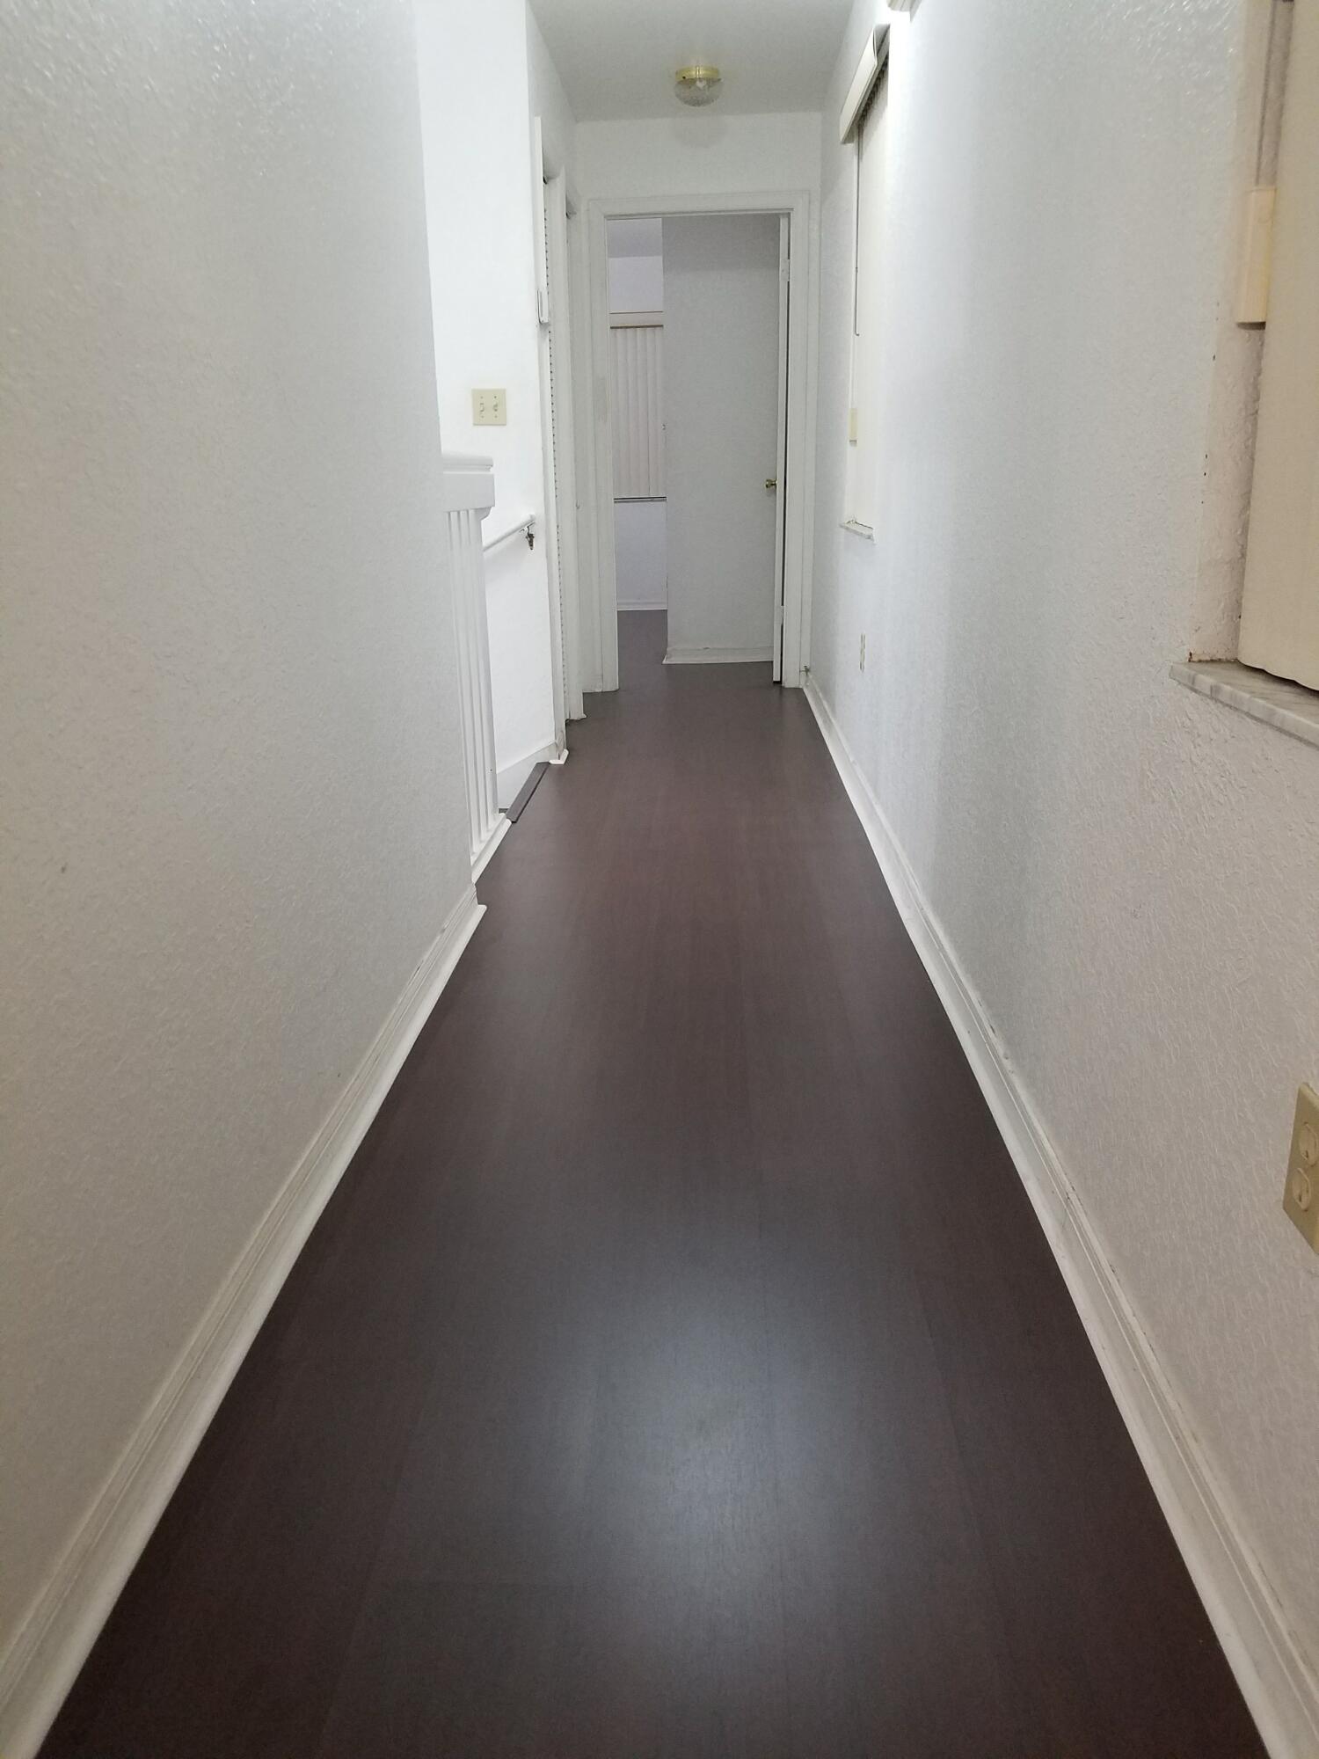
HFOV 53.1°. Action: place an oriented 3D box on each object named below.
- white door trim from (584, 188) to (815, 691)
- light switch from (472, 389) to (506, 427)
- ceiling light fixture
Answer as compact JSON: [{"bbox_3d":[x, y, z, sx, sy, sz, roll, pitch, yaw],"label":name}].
[{"bbox_3d":[0.186,-1.934,6.017,0.955,2.126,0.120,0,17,2],"label":"white door trim"},{"bbox_3d":[-0.564,-1.565,4.383,0.115,0.115,0.015,0,17,2],"label":"light switch"},{"bbox_3d":[0.149,-2.981,4.989,0.182,0.108,0.182,0,17,2],"label":"ceiling light fixture"}]

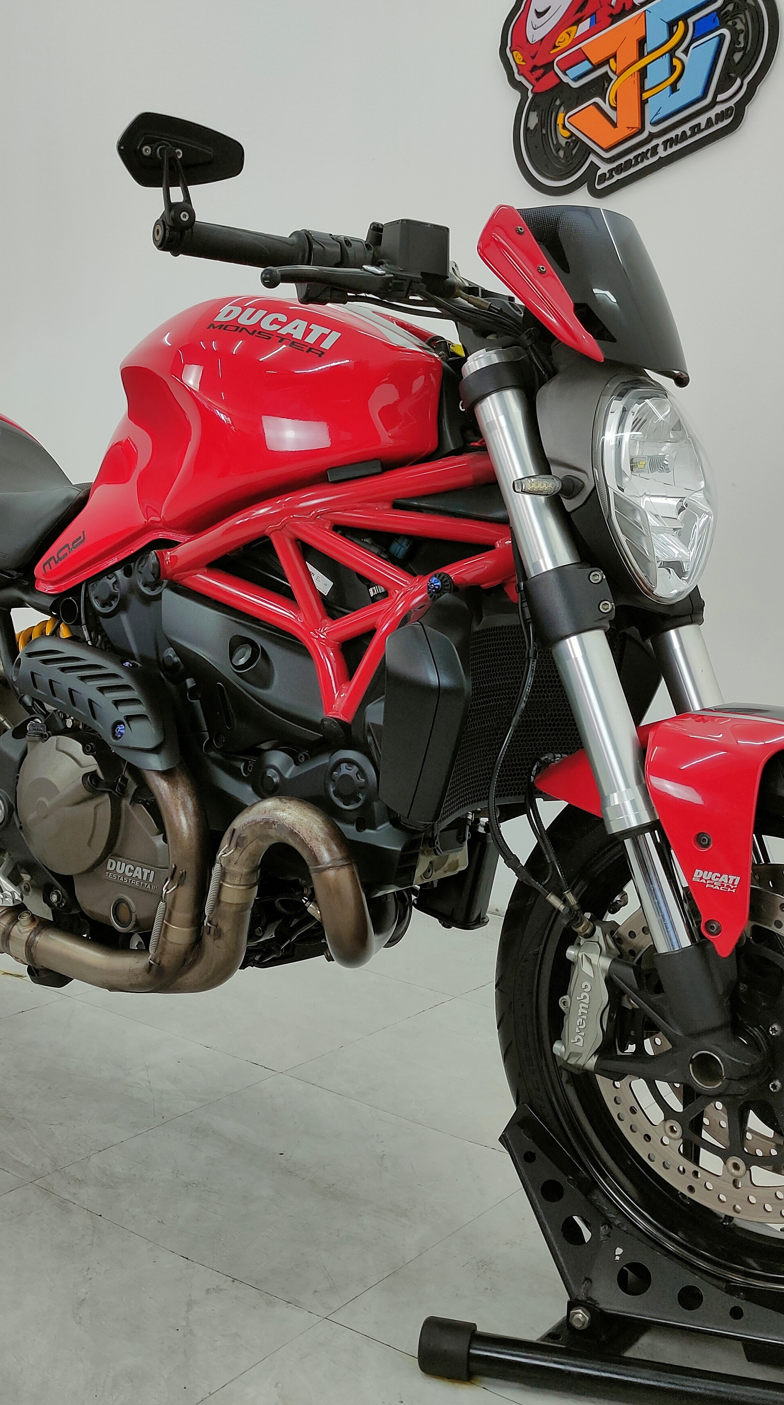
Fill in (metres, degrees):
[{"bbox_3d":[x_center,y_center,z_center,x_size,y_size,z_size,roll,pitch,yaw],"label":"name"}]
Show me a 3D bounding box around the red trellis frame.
[{"bbox_3d":[0.015,-0.145,1.935,0.470,0.303,0.320,8,10,39],"label":"red trellis frame"}]

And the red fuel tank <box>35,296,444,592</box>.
[{"bbox_3d":[-0.118,-0.296,2.031,0.650,0.360,0.360,8,10,39],"label":"red fuel tank"}]

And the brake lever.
[{"bbox_3d":[-0.060,-0.400,1.634,0.163,0.022,0.035,-11,14,-41],"label":"brake lever"}]

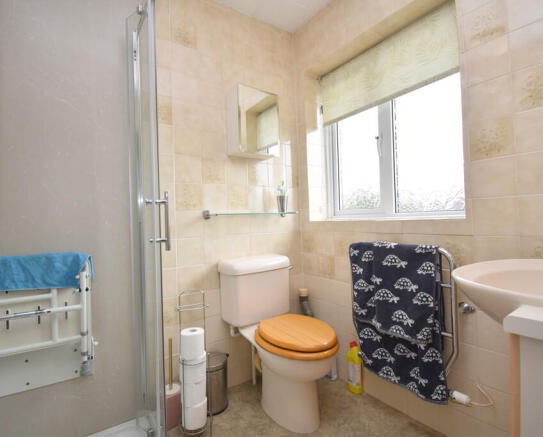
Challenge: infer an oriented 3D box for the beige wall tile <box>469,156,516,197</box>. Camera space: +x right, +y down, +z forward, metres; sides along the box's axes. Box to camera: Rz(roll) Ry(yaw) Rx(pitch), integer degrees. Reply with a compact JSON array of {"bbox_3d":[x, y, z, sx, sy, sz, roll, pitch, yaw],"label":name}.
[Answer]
[{"bbox_3d":[0.857,-0.158,1.063,0.010,0.148,0.145,-1,-1,-37],"label":"beige wall tile"}]

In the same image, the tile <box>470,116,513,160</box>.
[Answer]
[{"bbox_3d":[0.853,-0.309,1.058,0.010,0.152,0.152,-2,0,-35],"label":"tile"}]

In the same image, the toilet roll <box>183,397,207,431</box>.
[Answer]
[{"bbox_3d":[-0.368,0.923,1.313,0.110,0.109,0.110,-2,0,0],"label":"toilet roll"}]

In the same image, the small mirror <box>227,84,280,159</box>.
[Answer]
[{"bbox_3d":[-0.107,-0.569,1.664,0.288,0.389,0.130,-2,0,-35],"label":"small mirror"}]

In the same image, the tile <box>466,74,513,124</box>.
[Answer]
[{"bbox_3d":[0.849,-0.458,1.065,0.010,0.148,0.145,-1,-1,-37],"label":"tile"}]

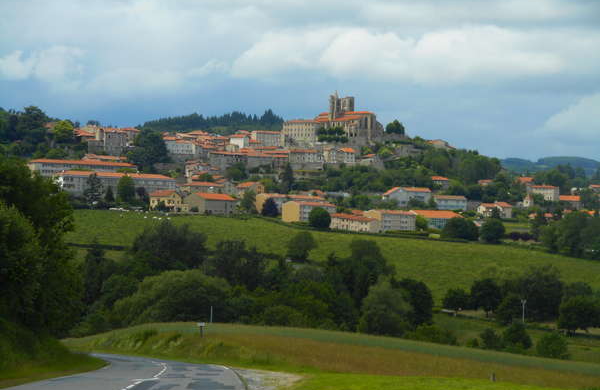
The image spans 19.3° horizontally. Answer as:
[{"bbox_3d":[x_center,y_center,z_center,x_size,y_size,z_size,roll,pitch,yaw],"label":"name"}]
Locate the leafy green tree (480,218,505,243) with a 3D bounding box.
[{"bbox_3d":[87.100,16.290,800.000,10.860,11.310,10.860,0,-1,0],"label":"leafy green tree"}]

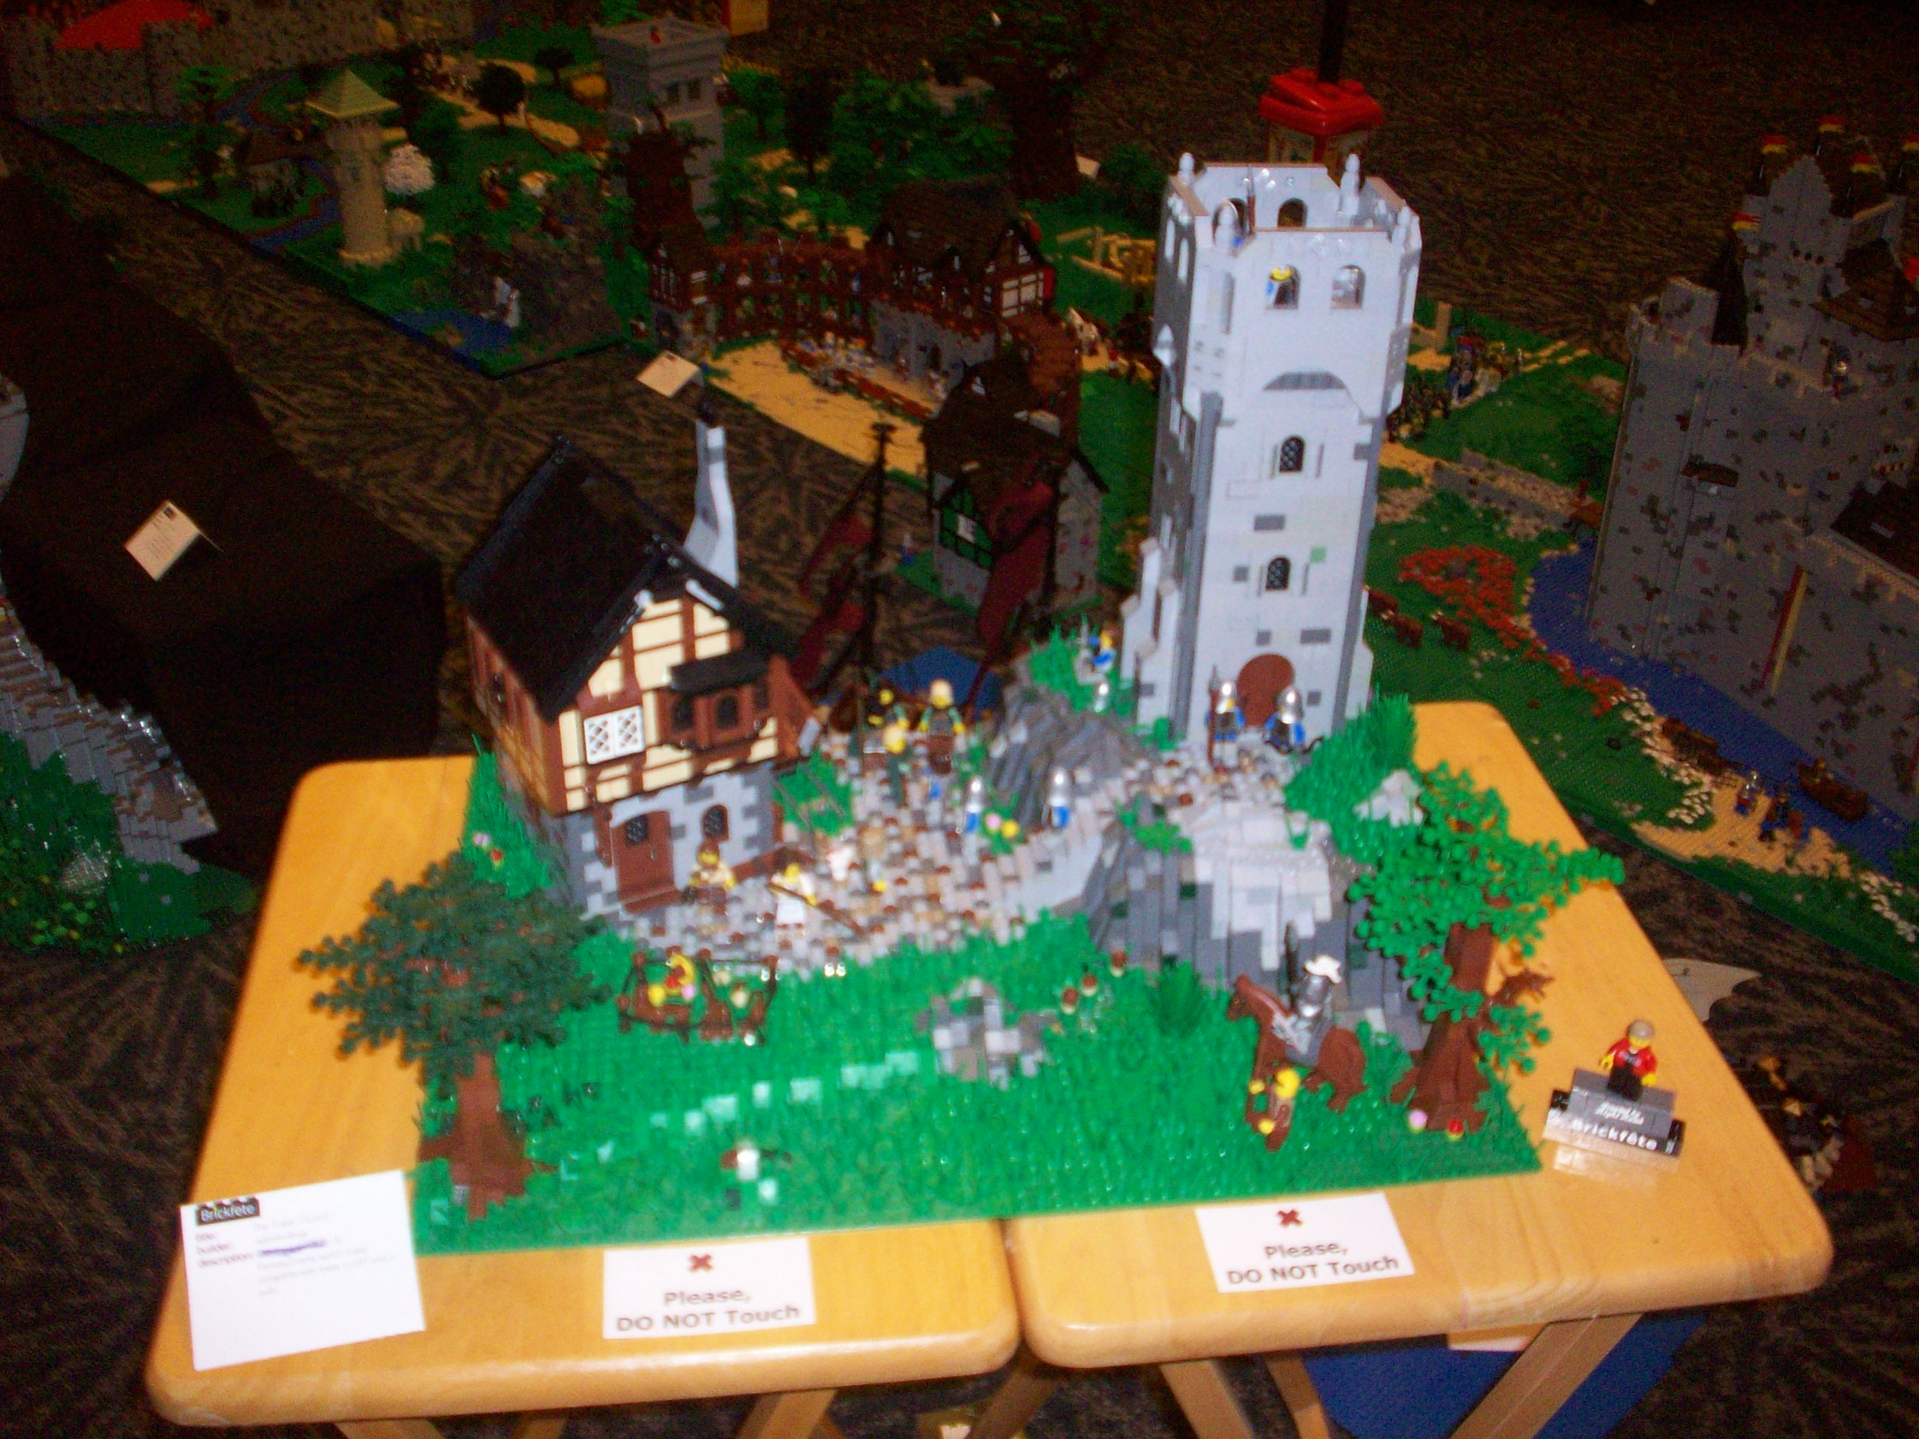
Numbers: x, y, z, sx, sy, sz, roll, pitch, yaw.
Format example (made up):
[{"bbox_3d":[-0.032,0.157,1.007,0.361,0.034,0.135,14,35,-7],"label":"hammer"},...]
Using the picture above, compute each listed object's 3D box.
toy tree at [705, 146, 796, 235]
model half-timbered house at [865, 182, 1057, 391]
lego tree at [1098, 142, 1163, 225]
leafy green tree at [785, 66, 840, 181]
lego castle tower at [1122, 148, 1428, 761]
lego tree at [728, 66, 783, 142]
[{"bbox_3d":[-0.416,-1.046,4.058,0.170,0.160,0.165,-2,32,-5],"label":"toy tree"},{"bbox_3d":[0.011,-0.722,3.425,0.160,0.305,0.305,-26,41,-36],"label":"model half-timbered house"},{"bbox_3d":[0.357,-1.092,4.170,0.135,0.155,0.135,4,32,4],"label":"lego tree"},{"bbox_3d":[-0.312,-1.249,4.317,0.115,0.232,0.115,-1,32,-4],"label":"leafy green tree"},{"bbox_3d":[0.160,-0.141,1.083,0.127,0.299,0.117,-2,32,-5],"label":"lego castle tower"},{"bbox_3d":[-0.450,-1.376,4.586,0.125,0.155,0.125,-2,32,-5],"label":"lego tree"}]

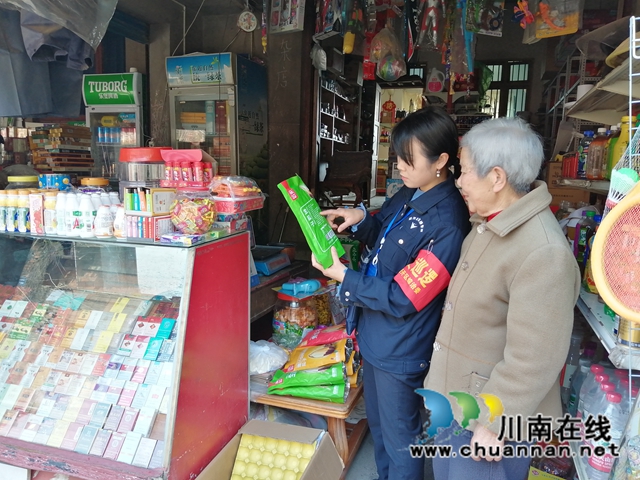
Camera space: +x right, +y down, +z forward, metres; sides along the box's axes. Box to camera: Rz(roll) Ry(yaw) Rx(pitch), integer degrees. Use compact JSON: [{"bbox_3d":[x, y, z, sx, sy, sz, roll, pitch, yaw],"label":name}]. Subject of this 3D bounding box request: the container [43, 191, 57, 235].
[{"bbox_3d":[-0.943,-0.096,1.680,0.043,0.147,0.043,4,9,13],"label":"container"}]

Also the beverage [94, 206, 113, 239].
[{"bbox_3d":[-0.735,-0.064,1.631,0.062,0.113,0.062,4,10,17],"label":"beverage"}]

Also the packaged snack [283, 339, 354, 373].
[{"bbox_3d":[-0.006,0.457,1.900,0.270,0.050,0.155,-15,22,24],"label":"packaged snack"}]

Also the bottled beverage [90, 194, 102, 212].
[{"bbox_3d":[-0.774,-0.089,1.666,0.048,0.148,0.048,4,9,13],"label":"bottled beverage"}]

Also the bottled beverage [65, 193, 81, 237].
[{"bbox_3d":[-0.858,-0.087,1.656,0.050,0.147,0.050,4,10,17],"label":"bottled beverage"}]

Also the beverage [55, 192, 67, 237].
[{"bbox_3d":[-0.909,-0.091,1.675,0.050,0.147,0.050,4,10,17],"label":"beverage"}]

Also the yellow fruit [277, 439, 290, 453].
[{"bbox_3d":[-0.140,0.787,1.840,0.050,0.050,0.050,2,9,0],"label":"yellow fruit"}]

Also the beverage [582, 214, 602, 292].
[{"bbox_3d":[0.847,0.038,1.465,0.060,0.232,0.060,4,9,13],"label":"beverage"}]

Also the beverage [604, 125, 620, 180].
[{"bbox_3d":[1.173,-0.344,1.911,0.066,0.217,0.066,4,11,18],"label":"beverage"}]

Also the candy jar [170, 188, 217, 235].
[{"bbox_3d":[-0.454,-0.105,1.728,0.158,0.165,0.158,4,10,17],"label":"candy jar"}]

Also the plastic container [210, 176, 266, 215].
[{"bbox_3d":[-0.336,-0.184,1.894,0.126,0.130,0.200,5,11,24],"label":"plastic container"}]

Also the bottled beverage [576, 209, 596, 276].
[{"bbox_3d":[0.838,0.021,1.491,0.064,0.222,0.064,4,11,18],"label":"bottled beverage"}]

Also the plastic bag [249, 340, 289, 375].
[{"bbox_3d":[-0.247,0.531,2.180,0.220,0.130,0.180,2,9,0],"label":"plastic bag"}]

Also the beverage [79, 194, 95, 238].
[{"bbox_3d":[-0.798,-0.083,1.635,0.050,0.147,0.050,4,10,17],"label":"beverage"}]

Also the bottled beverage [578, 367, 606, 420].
[{"bbox_3d":[0.824,0.496,1.449,0.064,0.226,0.064,5,9,19],"label":"bottled beverage"}]

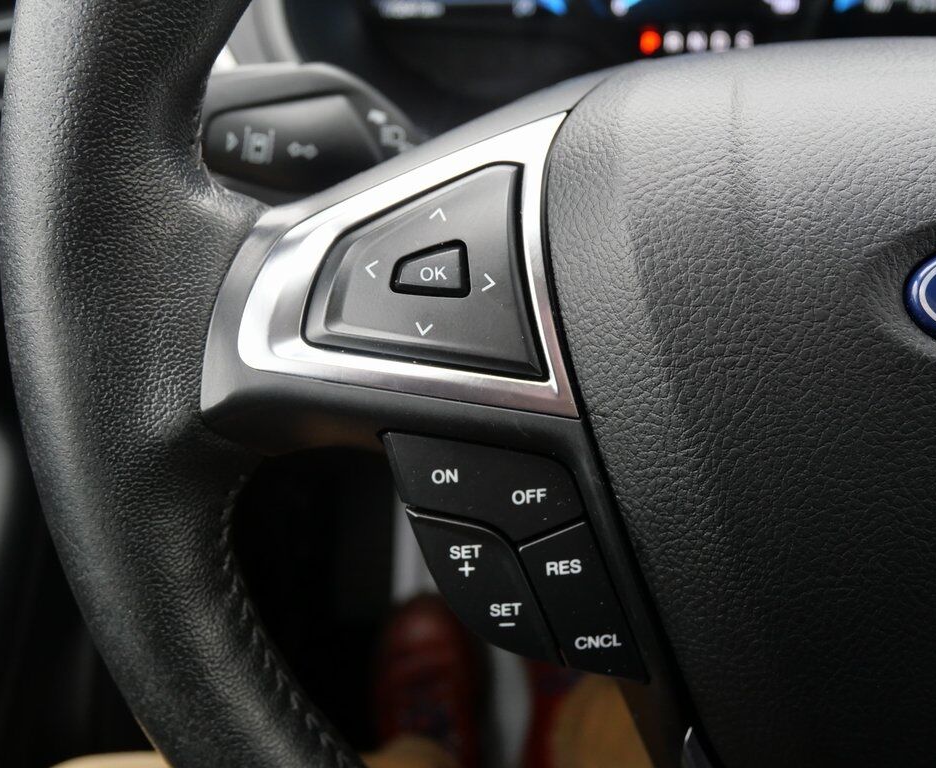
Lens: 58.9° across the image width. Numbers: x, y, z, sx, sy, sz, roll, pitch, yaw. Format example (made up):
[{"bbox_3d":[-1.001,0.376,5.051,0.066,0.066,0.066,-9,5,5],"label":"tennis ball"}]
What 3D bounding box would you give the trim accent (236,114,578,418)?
[{"bbox_3d":[-0.009,-0.025,0.159,0.066,0.055,0.014,6,10,1],"label":"trim accent"}]

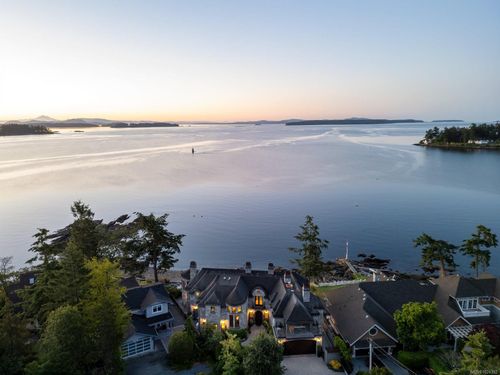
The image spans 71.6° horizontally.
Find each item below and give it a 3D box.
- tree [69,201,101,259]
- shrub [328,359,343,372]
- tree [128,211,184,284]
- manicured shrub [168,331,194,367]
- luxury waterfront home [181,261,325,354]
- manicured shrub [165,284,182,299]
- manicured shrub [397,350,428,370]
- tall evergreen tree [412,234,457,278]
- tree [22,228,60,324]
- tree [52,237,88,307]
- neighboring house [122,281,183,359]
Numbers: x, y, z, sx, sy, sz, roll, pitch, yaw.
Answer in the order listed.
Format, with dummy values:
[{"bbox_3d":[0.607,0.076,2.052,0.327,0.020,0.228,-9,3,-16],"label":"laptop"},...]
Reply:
[{"bbox_3d":[-34.354,12.533,71.534,7.500,20.000,7.500,0,11,0],"label":"tree"},{"bbox_3d":[12.391,25.427,50.246,2.000,1.100,1.900,0,11,0],"label":"shrub"},{"bbox_3d":[-21.497,13.651,78.866,12.500,16.500,11.500,0,11,0],"label":"tree"},{"bbox_3d":[-10.244,23.651,51.846,3.700,4.000,3.700,0,11,0],"label":"manicured shrub"},{"bbox_3d":[-0.100,18.977,61.042,23.400,9.800,18.500,1,11,3],"label":"luxury waterfront home"},{"bbox_3d":[-15.904,21.065,71.608,3.800,2.200,3.200,0,11,0],"label":"manicured shrub"},{"bbox_3d":[23.768,25.187,50.710,4.400,1.400,2.400,0,11,0],"label":"manicured shrub"},{"bbox_3d":[42.733,15.875,80.300,10.000,11.800,9.000,0,11,0],"label":"tall evergreen tree"},{"bbox_3d":[-37.537,15.463,62.418,7.500,16.600,7.500,0,11,0],"label":"tree"},{"bbox_3d":[-31.860,16.188,61.537,7.000,15.500,7.000,0,11,0],"label":"tree"},{"bbox_3d":[-18.900,20.267,59.046,13.000,8.000,15.000,-6,12,-29],"label":"neighboring house"}]

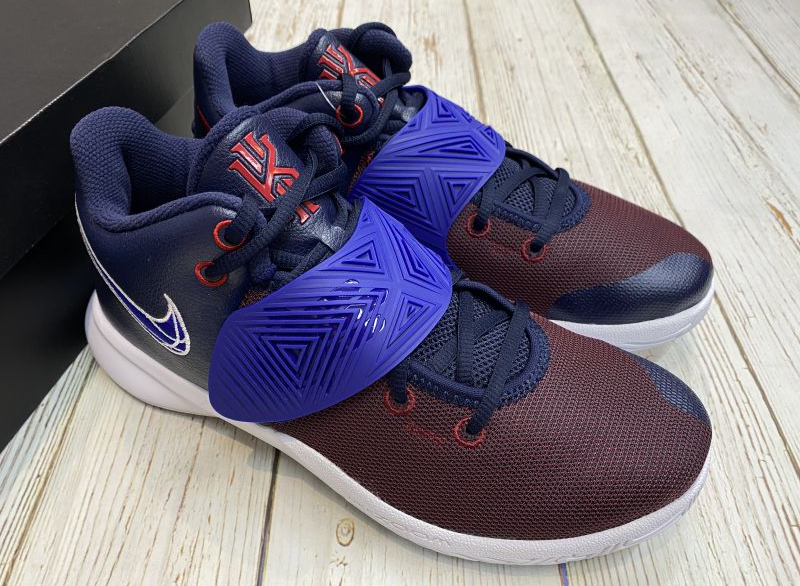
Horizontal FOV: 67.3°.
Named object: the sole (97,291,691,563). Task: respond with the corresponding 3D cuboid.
[{"bbox_3d":[-0.014,0.037,0.273,0.297,0.047,0.114,15,50,13],"label":"sole"}]

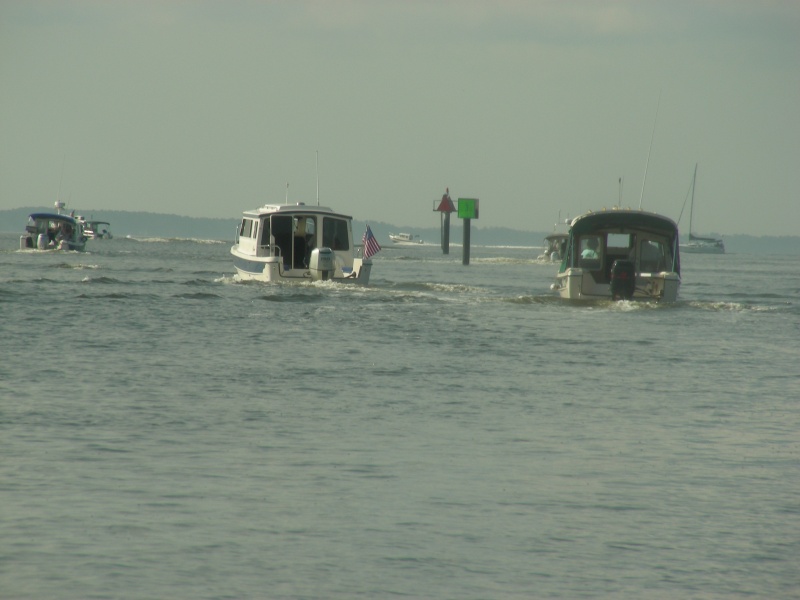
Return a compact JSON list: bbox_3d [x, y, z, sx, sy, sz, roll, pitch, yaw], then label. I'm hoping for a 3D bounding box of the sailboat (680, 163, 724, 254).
[{"bbox_3d":[54.043,-16.476,1590.000,11.000,16.400,3.500,2,0,21],"label":"sailboat"}]

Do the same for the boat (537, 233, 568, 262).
[{"bbox_3d":[9.930,-3.197,540.000,2.350,1.850,6.800,2,0,10],"label":"boat"}]

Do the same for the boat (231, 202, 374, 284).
[{"bbox_3d":[-2.637,-1.269,215.294,2.500,2.350,7.900,1,0,-12],"label":"boat"}]

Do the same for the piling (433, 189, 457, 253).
[{"bbox_3d":[3.290,-5.676,635.000,1.500,4.800,1.100,2,0,25],"label":"piling"}]

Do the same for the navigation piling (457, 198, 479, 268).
[{"bbox_3d":[3.143,-3.120,403.000,0.930,3.050,0.500,2,0,27],"label":"navigation piling"}]

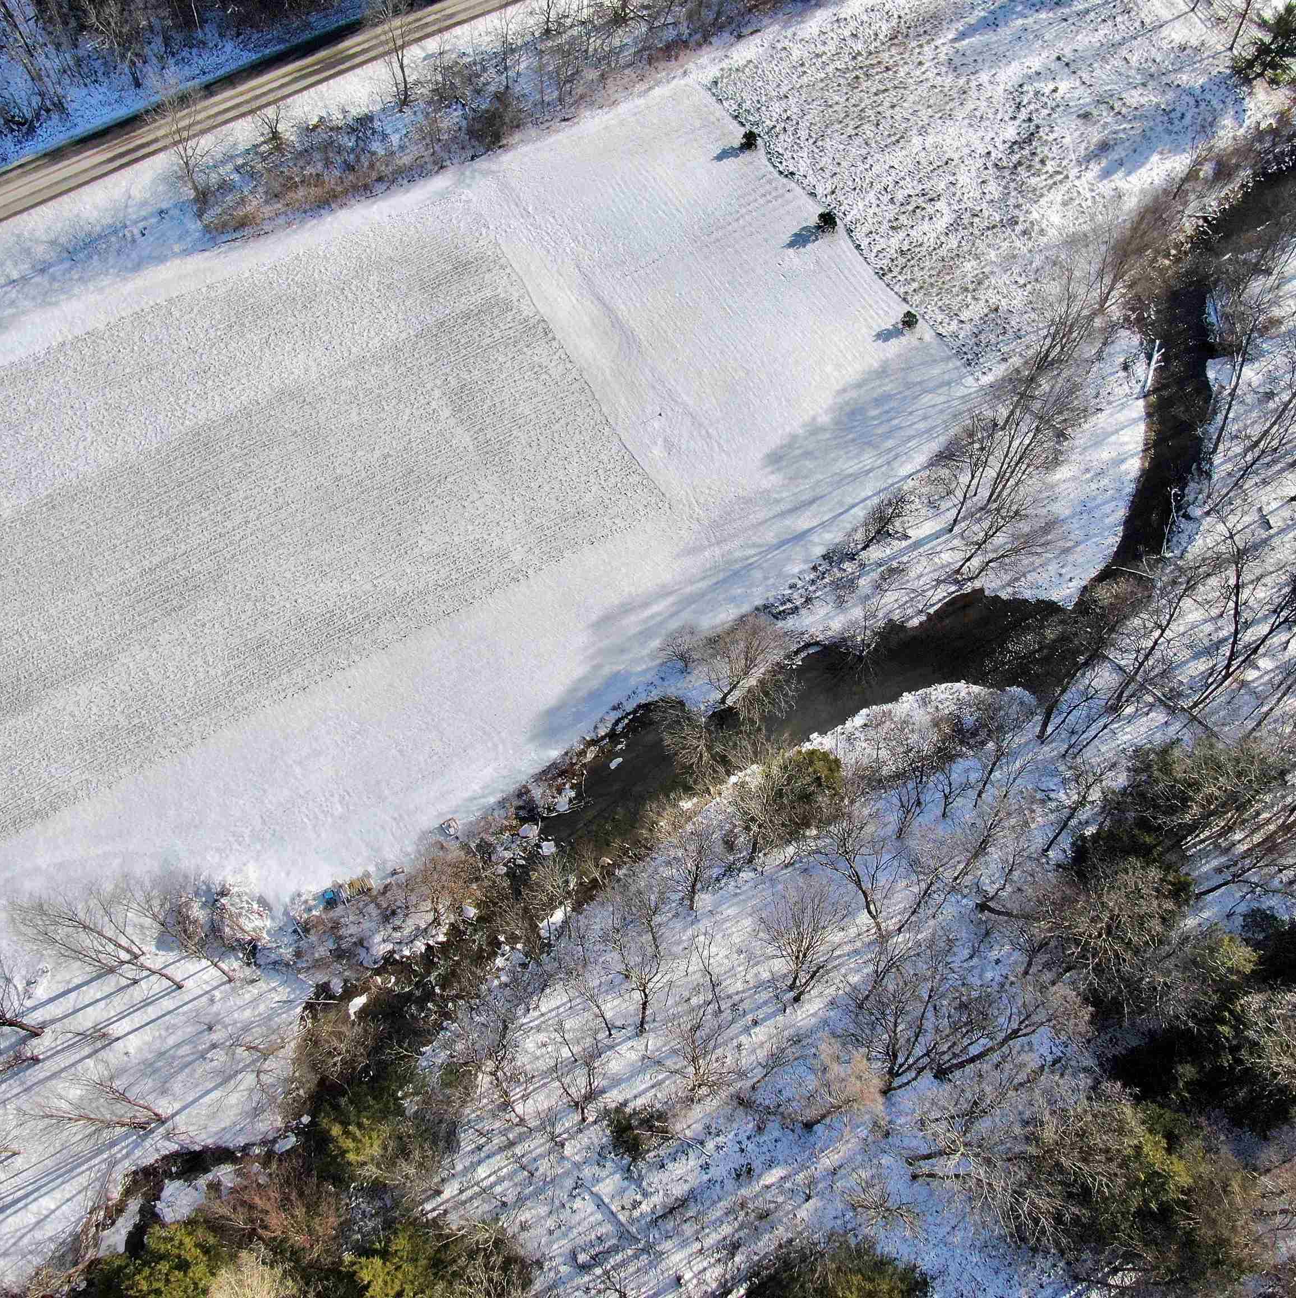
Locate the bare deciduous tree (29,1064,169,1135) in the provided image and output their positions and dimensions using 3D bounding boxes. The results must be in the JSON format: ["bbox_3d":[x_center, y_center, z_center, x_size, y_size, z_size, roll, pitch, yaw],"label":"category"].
[{"bbox_3d":[-38.262,32.071,84.322,5.416,15.717,5.416,0,63,-1],"label":"bare deciduous tree"}]

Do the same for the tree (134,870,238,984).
[{"bbox_3d":[-33.939,21.813,90.396,7.821,14.269,7.821,0,63,-1],"label":"tree"}]

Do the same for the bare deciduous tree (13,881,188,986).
[{"bbox_3d":[-38.994,21.436,86.387,7.688,21.642,7.688,0,63,-1],"label":"bare deciduous tree"}]

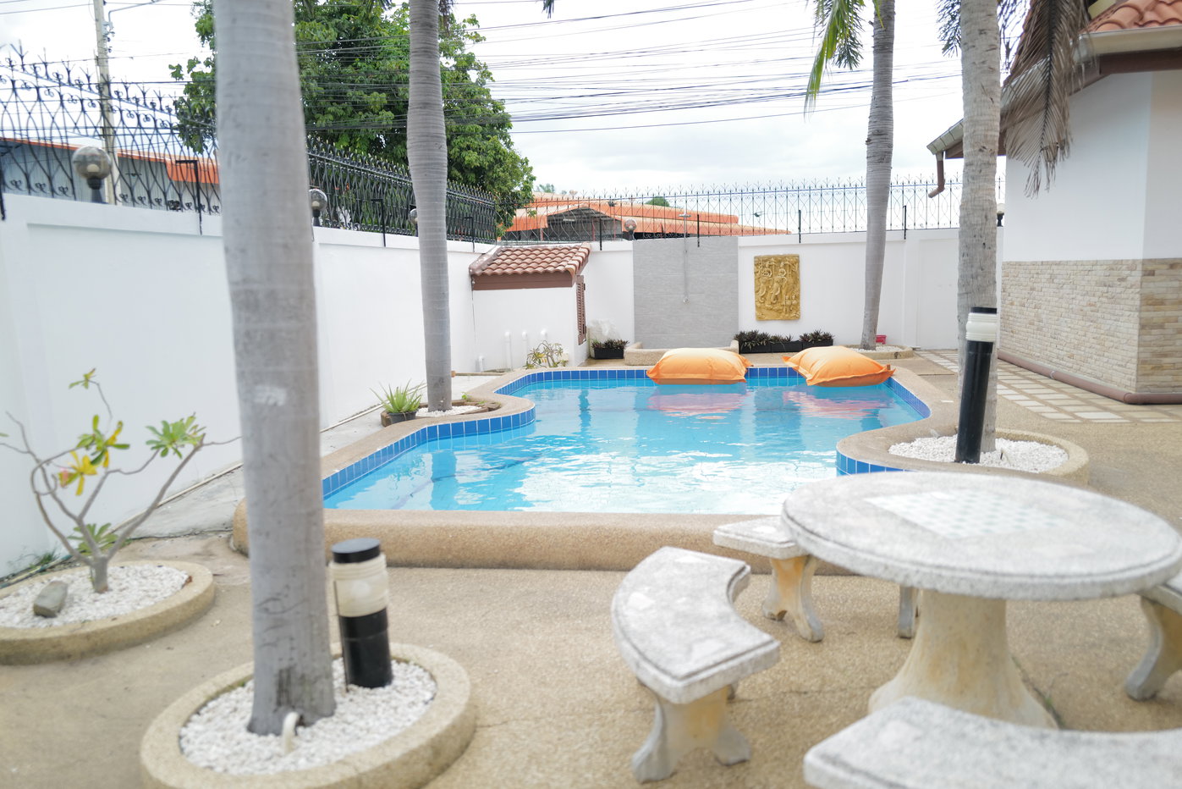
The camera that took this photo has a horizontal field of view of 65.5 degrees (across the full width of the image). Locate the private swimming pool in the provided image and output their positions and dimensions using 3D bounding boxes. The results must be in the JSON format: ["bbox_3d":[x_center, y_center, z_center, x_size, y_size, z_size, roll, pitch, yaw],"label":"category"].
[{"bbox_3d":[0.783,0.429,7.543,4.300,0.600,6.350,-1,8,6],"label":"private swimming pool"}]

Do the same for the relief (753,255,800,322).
[{"bbox_3d":[2.846,-1.634,14.050,0.700,1.000,0.070,-1,8,6],"label":"relief"}]

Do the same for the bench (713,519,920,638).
[{"bbox_3d":[1.010,0.700,3.558,1.092,0.388,0.452,-2,8,-7],"label":"bench"}]

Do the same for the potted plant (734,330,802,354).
[{"bbox_3d":[2.713,-0.786,14.072,1.020,0.360,0.320,-1,8,6],"label":"potted plant"}]

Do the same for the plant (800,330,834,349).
[{"bbox_3d":[3.461,-0.792,14.094,0.540,0.330,0.300,-1,8,6],"label":"plant"}]

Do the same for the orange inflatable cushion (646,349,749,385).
[{"bbox_3d":[1.217,-0.319,10.316,1.150,0.400,0.950,-1,8,6],"label":"orange inflatable cushion"}]

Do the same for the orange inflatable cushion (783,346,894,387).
[{"bbox_3d":[2.715,-0.333,10.155,1.080,0.400,0.930,-2,8,-3],"label":"orange inflatable cushion"}]

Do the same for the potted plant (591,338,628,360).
[{"bbox_3d":[0.276,-0.721,14.136,0.550,0.330,0.300,-1,8,6],"label":"potted plant"}]

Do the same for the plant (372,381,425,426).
[{"bbox_3d":[-1.678,0.088,8.060,0.400,0.410,0.380,-1,8,6],"label":"plant"}]

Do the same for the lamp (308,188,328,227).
[{"bbox_3d":[-2.383,-1.622,7.995,0.172,0.330,0.172,-1,8,6],"label":"lamp"}]

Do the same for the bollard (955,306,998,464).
[{"bbox_3d":[2.340,-0.057,5.601,0.175,0.926,0.175,4,8,5],"label":"bollard"}]

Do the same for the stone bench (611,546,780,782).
[{"bbox_3d":[0.307,0.821,2.809,0.452,0.388,1.092,-1,8,3],"label":"stone bench"}]

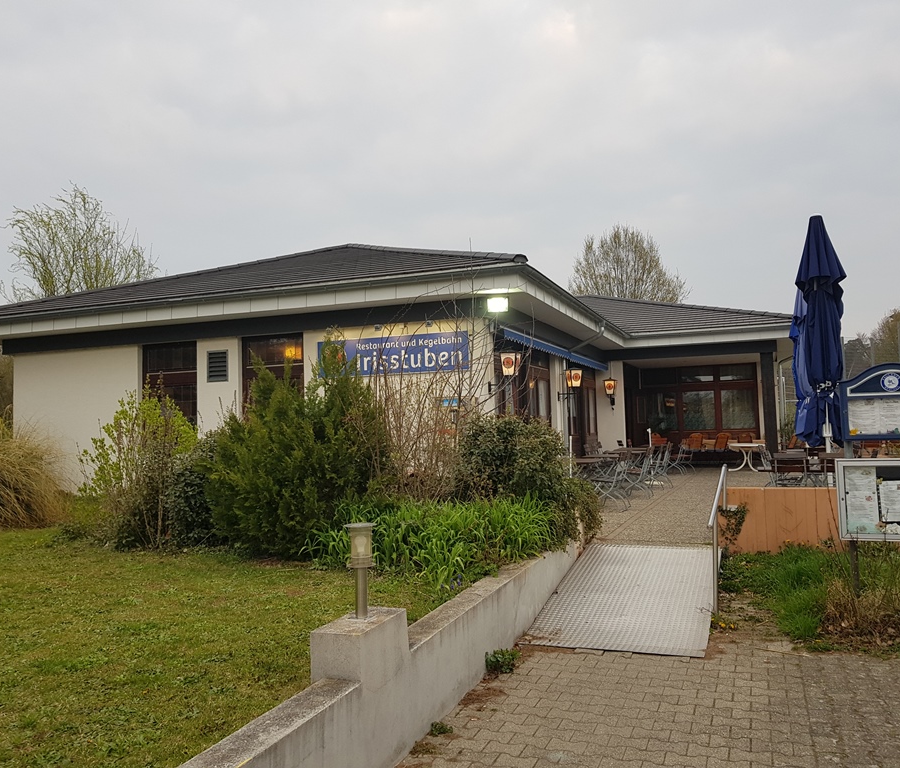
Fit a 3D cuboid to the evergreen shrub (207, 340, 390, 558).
[{"bbox_3d":[-1.605,0.643,8.150,1.875,2.182,1.750,0,-4,-11],"label":"evergreen shrub"}]

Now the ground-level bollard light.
[{"bbox_3d":[-0.438,0.924,3.800,0.155,0.455,0.155,-1,-4,0],"label":"ground-level bollard light"}]

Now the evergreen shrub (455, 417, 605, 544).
[{"bbox_3d":[0.949,1.075,9.300,1.745,1.409,1.600,-1,-4,6],"label":"evergreen shrub"}]

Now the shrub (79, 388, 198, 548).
[{"bbox_3d":[-3.544,0.926,8.750,1.240,1.747,1.250,0,-4,-22],"label":"shrub"}]

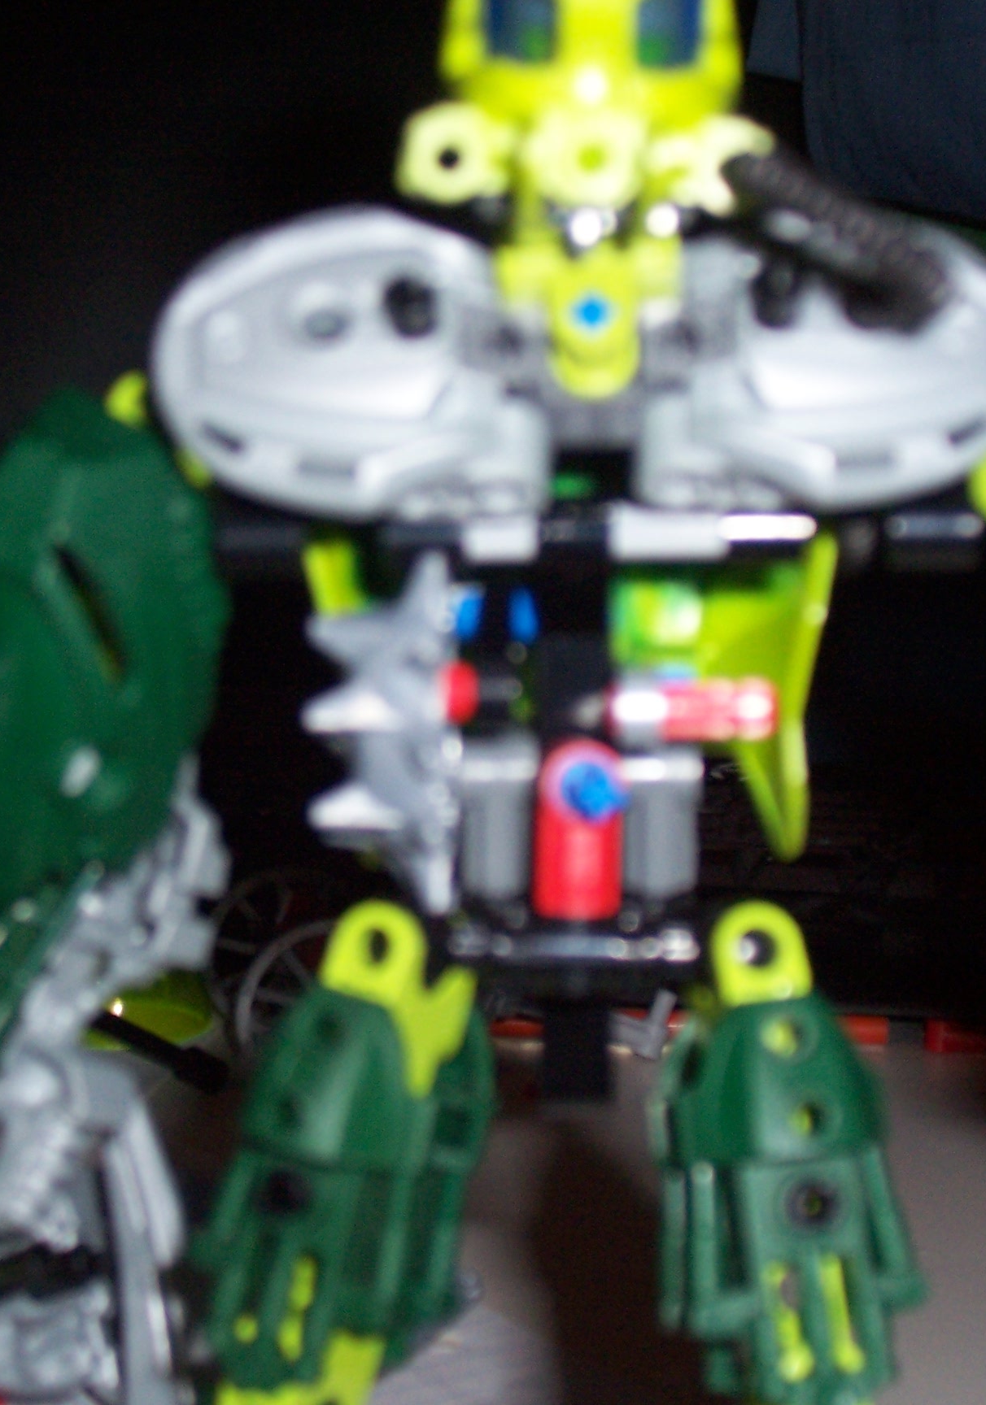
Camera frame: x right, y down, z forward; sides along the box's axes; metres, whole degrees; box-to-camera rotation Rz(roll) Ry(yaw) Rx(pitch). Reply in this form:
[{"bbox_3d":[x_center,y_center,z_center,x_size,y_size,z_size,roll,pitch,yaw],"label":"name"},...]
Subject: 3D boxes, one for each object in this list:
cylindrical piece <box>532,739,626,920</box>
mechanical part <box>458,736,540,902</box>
[{"bbox_3d":[0.008,0.012,0.265,0.007,0.016,0.008,0,8,0],"label":"cylindrical piece"},{"bbox_3d":[0.001,0.012,0.285,0.008,0.016,0.008,0,8,0],"label":"mechanical part"}]

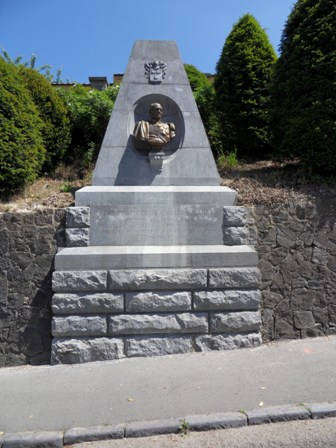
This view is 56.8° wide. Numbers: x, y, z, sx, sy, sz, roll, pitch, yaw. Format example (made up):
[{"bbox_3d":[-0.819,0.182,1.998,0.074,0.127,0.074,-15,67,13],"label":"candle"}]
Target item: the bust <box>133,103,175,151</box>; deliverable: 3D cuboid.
[{"bbox_3d":[-0.220,-1.475,4.700,0.630,0.720,0.340,0,-1,-6],"label":"bust"}]

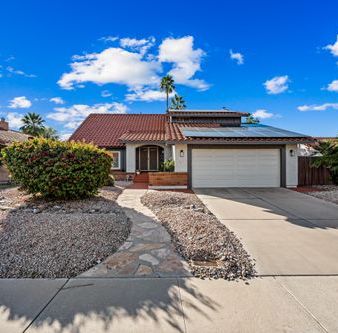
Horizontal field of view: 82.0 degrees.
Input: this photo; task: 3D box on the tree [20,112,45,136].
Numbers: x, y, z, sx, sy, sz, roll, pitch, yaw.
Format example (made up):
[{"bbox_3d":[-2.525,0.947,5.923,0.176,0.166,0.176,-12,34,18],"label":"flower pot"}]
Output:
[{"bbox_3d":[-21.850,-3.760,31.000,3.500,9.710,3.500,0,0,0],"label":"tree"}]

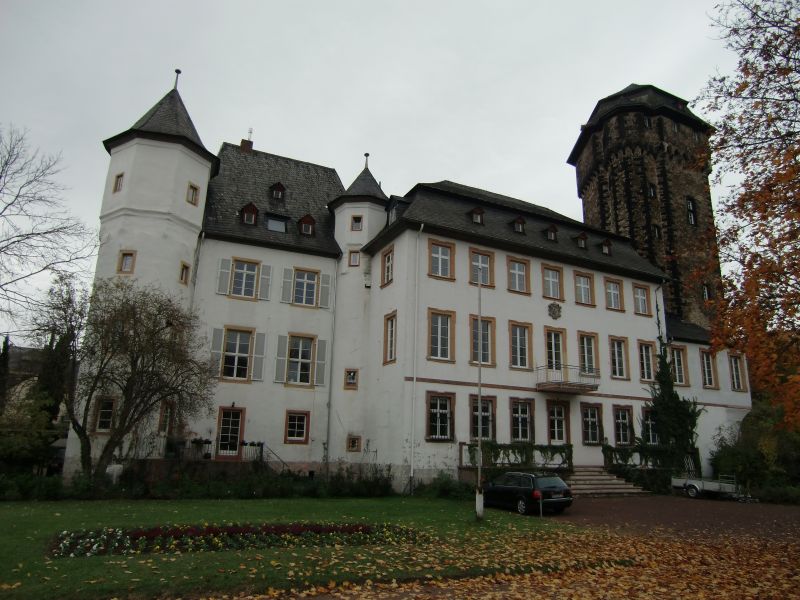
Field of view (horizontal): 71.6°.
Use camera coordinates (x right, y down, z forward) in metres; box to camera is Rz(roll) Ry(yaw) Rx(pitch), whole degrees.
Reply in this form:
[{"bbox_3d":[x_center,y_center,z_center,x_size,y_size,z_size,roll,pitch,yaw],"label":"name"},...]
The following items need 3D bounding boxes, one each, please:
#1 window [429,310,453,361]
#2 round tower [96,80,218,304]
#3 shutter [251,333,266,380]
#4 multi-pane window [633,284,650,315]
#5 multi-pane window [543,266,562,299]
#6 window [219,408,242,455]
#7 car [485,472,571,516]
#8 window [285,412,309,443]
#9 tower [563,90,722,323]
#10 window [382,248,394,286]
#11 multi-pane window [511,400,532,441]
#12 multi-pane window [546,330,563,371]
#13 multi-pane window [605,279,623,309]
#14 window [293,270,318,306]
[{"bbox_3d":[2.065,1.801,27.685,1.329,2.459,0.200,9,-15,-25],"label":"window"},{"bbox_3d":[-14.058,-1.840,31.176,6.200,23.124,6.200,5,-15,-14],"label":"round tower"},{"bbox_3d":[-7.944,3.207,31.368,0.595,2.690,0.070,8,-15,-25],"label":"shutter"},{"bbox_3d":[15.738,-0.031,36.143,1.461,1.784,0.180,9,-16,-27],"label":"multi-pane window"},{"bbox_3d":[8.964,-0.968,32.596,1.401,1.840,0.180,9,-16,-27],"label":"multi-pane window"},{"bbox_3d":[-8.892,6.955,29.133,1.001,2.381,0.180,9,-16,-27],"label":"window"},{"bbox_3d":[4.993,7.767,22.548,1.790,1.460,4.700,6,-16,-19],"label":"car"},{"bbox_3d":[-5.366,6.666,28.940,1.158,1.558,0.200,8,-15,-25],"label":"window"},{"bbox_3d":[20.381,-2.529,45.557,11.664,32.800,11.664,-4,-15,24],"label":"tower"},{"bbox_3d":[-0.579,-1.661,27.627,0.200,1.820,1.150,9,-16,-27],"label":"window"},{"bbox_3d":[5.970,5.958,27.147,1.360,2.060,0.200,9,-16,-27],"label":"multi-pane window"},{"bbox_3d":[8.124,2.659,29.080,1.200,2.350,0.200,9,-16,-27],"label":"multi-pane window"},{"bbox_3d":[13.452,-0.345,34.946,1.380,1.858,0.180,9,-16,-27],"label":"multi-pane window"},{"bbox_3d":[-5.211,-0.645,30.681,1.345,1.964,0.200,8,-15,-25],"label":"window"}]

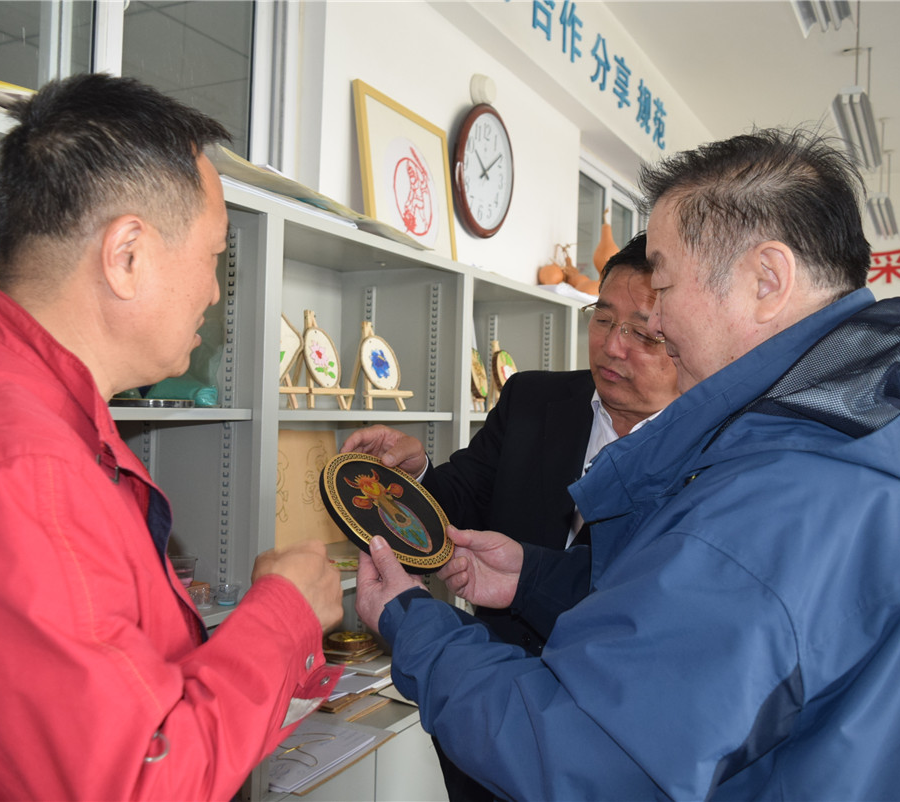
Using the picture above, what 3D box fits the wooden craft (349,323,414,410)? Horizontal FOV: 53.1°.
[{"bbox_3d":[-0.206,-0.092,2.415,0.165,0.239,0.202,2,0,35],"label":"wooden craft"}]

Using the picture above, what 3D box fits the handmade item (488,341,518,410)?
[{"bbox_3d":[0.172,-0.079,3.029,0.170,0.242,0.202,2,0,35],"label":"handmade item"}]

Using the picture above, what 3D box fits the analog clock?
[{"bbox_3d":[0.145,-0.887,3.494,0.050,0.500,0.500,2,0,29],"label":"analog clock"}]

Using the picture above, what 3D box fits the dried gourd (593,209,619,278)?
[{"bbox_3d":[0.652,-0.615,3.727,0.145,0.370,0.145,2,0,29],"label":"dried gourd"}]

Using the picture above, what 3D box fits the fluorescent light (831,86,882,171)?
[{"bbox_3d":[2.018,-1.328,4.420,0.160,0.075,1.190,2,0,29],"label":"fluorescent light"}]

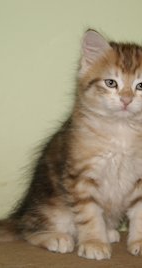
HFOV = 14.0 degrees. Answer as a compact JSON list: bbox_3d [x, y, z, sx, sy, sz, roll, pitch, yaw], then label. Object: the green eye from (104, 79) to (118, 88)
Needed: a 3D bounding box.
[{"bbox_3d":[0.045,-0.057,0.660,0.015,0.010,0.007,4,3,8],"label":"green eye"}]

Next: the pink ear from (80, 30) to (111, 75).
[{"bbox_3d":[0.029,-0.096,0.683,0.034,0.050,0.020,-5,1,17],"label":"pink ear"}]

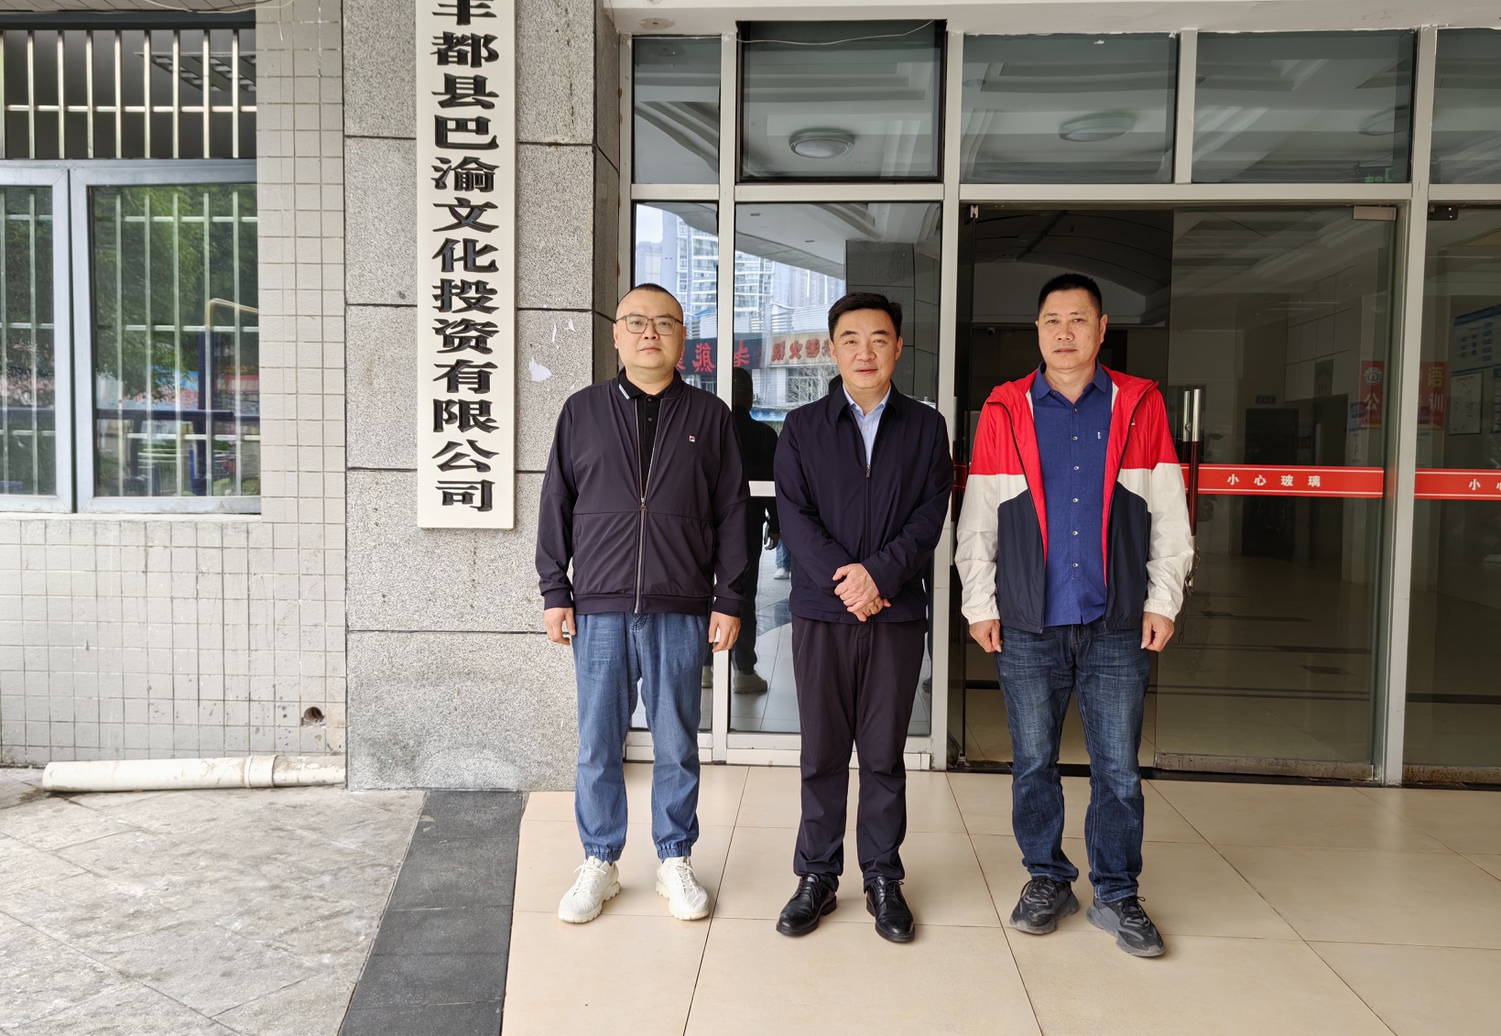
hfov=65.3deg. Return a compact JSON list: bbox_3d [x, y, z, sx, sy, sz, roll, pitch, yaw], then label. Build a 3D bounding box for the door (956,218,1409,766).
[{"bbox_3d":[1.685,-0.088,4.674,1.726,2.267,0.160,1,3,4],"label":"door"}]

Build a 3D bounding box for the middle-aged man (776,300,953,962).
[{"bbox_3d":[0.306,0.248,3.246,0.487,1.725,0.350,1,3,3],"label":"middle-aged man"}]

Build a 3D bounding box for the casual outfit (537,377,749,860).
[{"bbox_3d":[-0.309,0.288,3.329,0.590,1.379,0.300,1,3,-3],"label":"casual outfit"}]

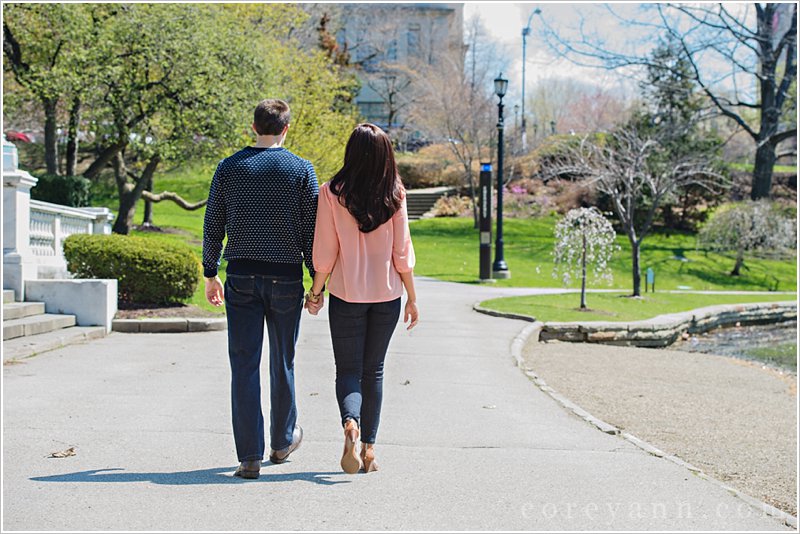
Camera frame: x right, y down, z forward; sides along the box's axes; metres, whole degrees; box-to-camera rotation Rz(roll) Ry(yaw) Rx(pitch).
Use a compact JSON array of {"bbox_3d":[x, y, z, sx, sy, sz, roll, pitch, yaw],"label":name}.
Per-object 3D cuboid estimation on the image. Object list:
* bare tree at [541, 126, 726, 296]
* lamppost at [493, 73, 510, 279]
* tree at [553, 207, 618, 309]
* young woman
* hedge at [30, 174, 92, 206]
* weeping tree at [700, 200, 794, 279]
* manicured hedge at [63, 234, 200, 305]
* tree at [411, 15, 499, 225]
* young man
[{"bbox_3d":[4.136,-1.001,31.500,3.300,3.060,3.200,0,1,0],"label":"bare tree"},{"bbox_3d":[2.568,-2.315,45.000,0.450,5.250,0.450,0,1,0],"label":"lamppost"},{"bbox_3d":[2.764,-0.142,26.500,1.000,1.530,1.000,0,1,0],"label":"tree"},{"bbox_3d":[-0.181,0.150,8.600,0.530,1.690,0.480,0,1,3],"label":"young woman"},{"bbox_3d":[-8.400,-1.868,44.000,1.750,1.000,1.400,0,1,0],"label":"hedge"},{"bbox_3d":[8.427,-0.689,43.000,2.400,1.850,2.300,0,1,0],"label":"weeping tree"},{"bbox_3d":[-3.768,0.049,25.000,2.000,1.030,1.600,0,1,0],"label":"manicured hedge"},{"bbox_3d":[1.747,-4.696,57.000,3.000,6.900,2.900,0,1,0],"label":"tree"},{"bbox_3d":[-0.675,0.104,8.600,0.550,1.810,0.480,0,1,3],"label":"young man"}]

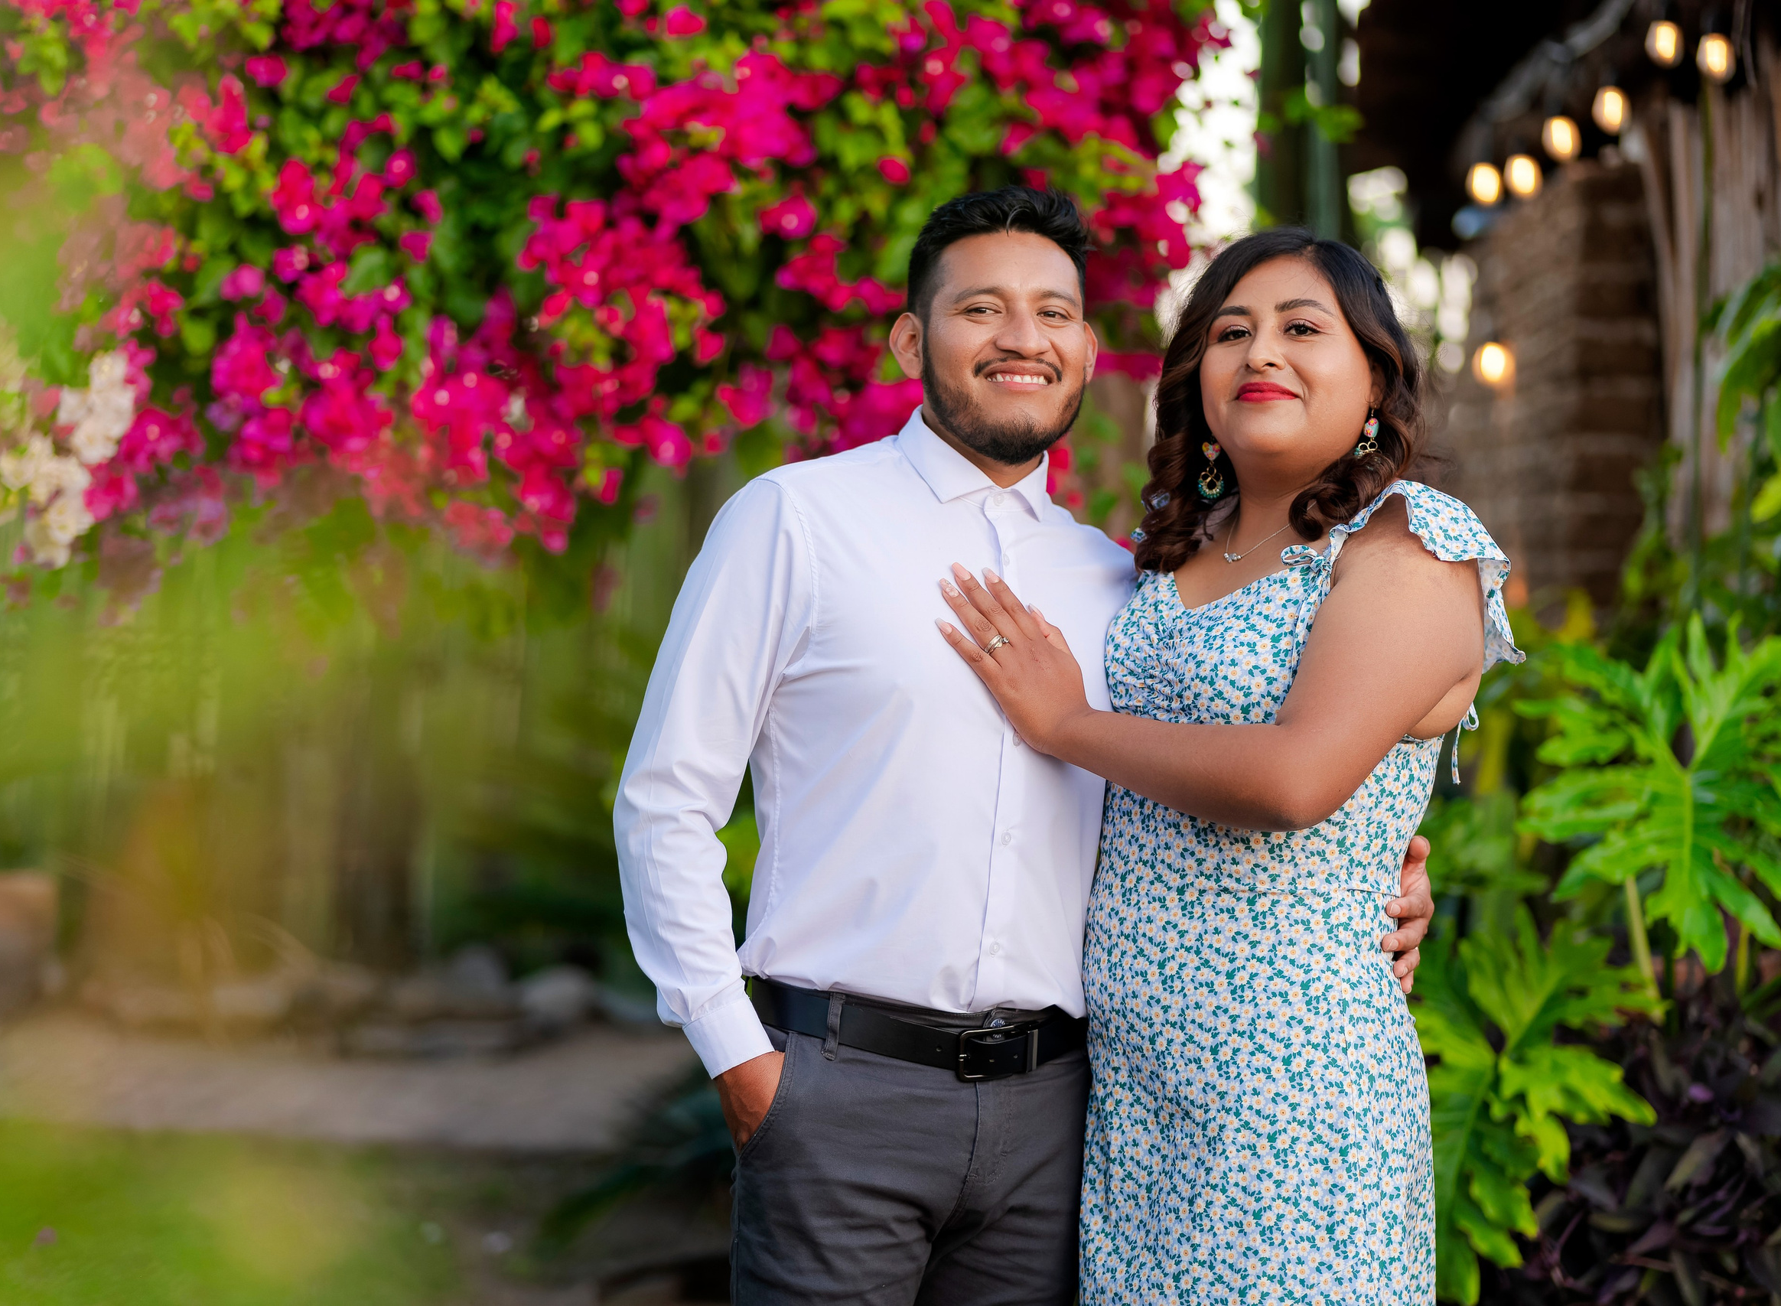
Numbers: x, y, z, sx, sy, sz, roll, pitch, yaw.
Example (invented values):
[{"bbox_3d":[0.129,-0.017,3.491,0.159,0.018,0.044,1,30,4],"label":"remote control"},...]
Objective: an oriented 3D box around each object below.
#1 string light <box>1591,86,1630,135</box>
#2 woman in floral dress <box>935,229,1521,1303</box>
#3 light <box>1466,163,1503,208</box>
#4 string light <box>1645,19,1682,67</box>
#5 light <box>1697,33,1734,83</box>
[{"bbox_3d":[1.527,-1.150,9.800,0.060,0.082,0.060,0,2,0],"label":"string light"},{"bbox_3d":[0.295,0.450,4.080,0.520,1.640,0.420,1,2,36],"label":"woman in floral dress"},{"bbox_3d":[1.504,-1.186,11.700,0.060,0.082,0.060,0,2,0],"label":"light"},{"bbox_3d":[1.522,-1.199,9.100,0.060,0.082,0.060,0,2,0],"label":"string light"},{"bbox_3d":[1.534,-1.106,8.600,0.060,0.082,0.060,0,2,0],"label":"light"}]

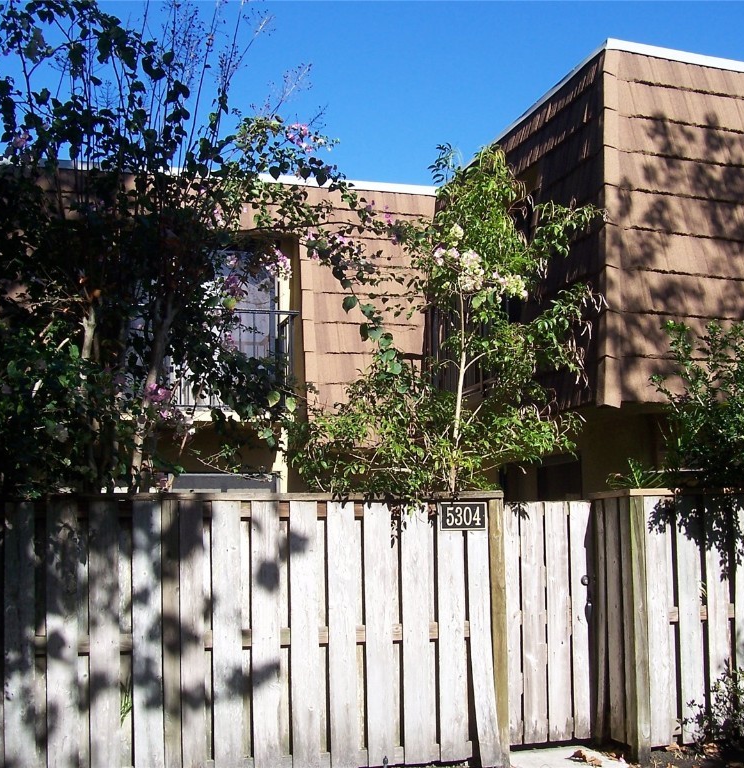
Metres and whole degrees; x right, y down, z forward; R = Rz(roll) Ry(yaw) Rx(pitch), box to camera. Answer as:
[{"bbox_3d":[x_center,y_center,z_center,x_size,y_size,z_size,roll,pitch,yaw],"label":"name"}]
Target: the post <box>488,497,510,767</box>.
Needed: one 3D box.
[{"bbox_3d":[0.798,1.534,6.350,0.095,1.661,0.095,1,-8,-14],"label":"post"}]

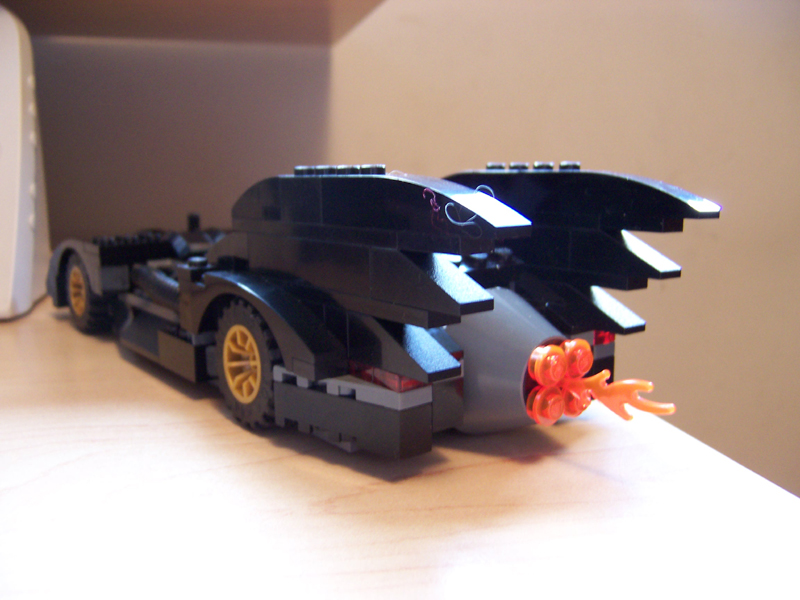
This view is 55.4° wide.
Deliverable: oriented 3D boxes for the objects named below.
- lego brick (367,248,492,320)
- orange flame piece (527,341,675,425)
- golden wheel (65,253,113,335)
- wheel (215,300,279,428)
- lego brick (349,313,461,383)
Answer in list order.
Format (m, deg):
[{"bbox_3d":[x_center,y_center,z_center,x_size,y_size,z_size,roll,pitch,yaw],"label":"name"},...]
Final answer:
[{"bbox_3d":[0.005,-0.004,0.134,0.008,0.010,0.024,-9,12,-39],"label":"lego brick"},{"bbox_3d":[0.038,0.017,0.142,0.016,0.017,0.028,-9,12,-39],"label":"orange flame piece"},{"bbox_3d":[-0.111,-0.003,0.280,0.014,0.030,0.030,-9,12,-39],"label":"golden wheel"},{"bbox_3d":[-0.031,0.014,0.179,0.014,0.030,0.030,-9,12,-39],"label":"wheel"},{"bbox_3d":[0.000,0.008,0.142,0.008,0.010,0.024,-9,12,-39],"label":"lego brick"}]

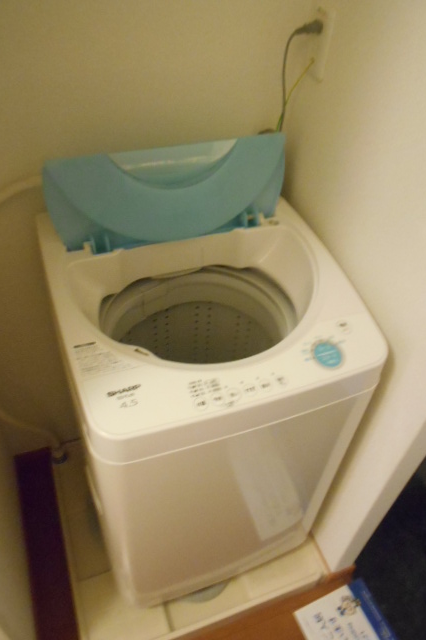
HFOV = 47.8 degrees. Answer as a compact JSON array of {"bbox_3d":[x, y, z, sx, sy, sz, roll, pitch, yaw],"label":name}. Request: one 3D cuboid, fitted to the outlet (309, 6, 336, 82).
[{"bbox_3d":[0.195,-0.514,0.894,0.015,0.117,0.066,-13,46,-16],"label":"outlet"}]

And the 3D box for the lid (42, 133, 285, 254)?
[{"bbox_3d":[-0.079,-0.253,0.950,0.465,0.172,0.050,-13,40,-16],"label":"lid"}]

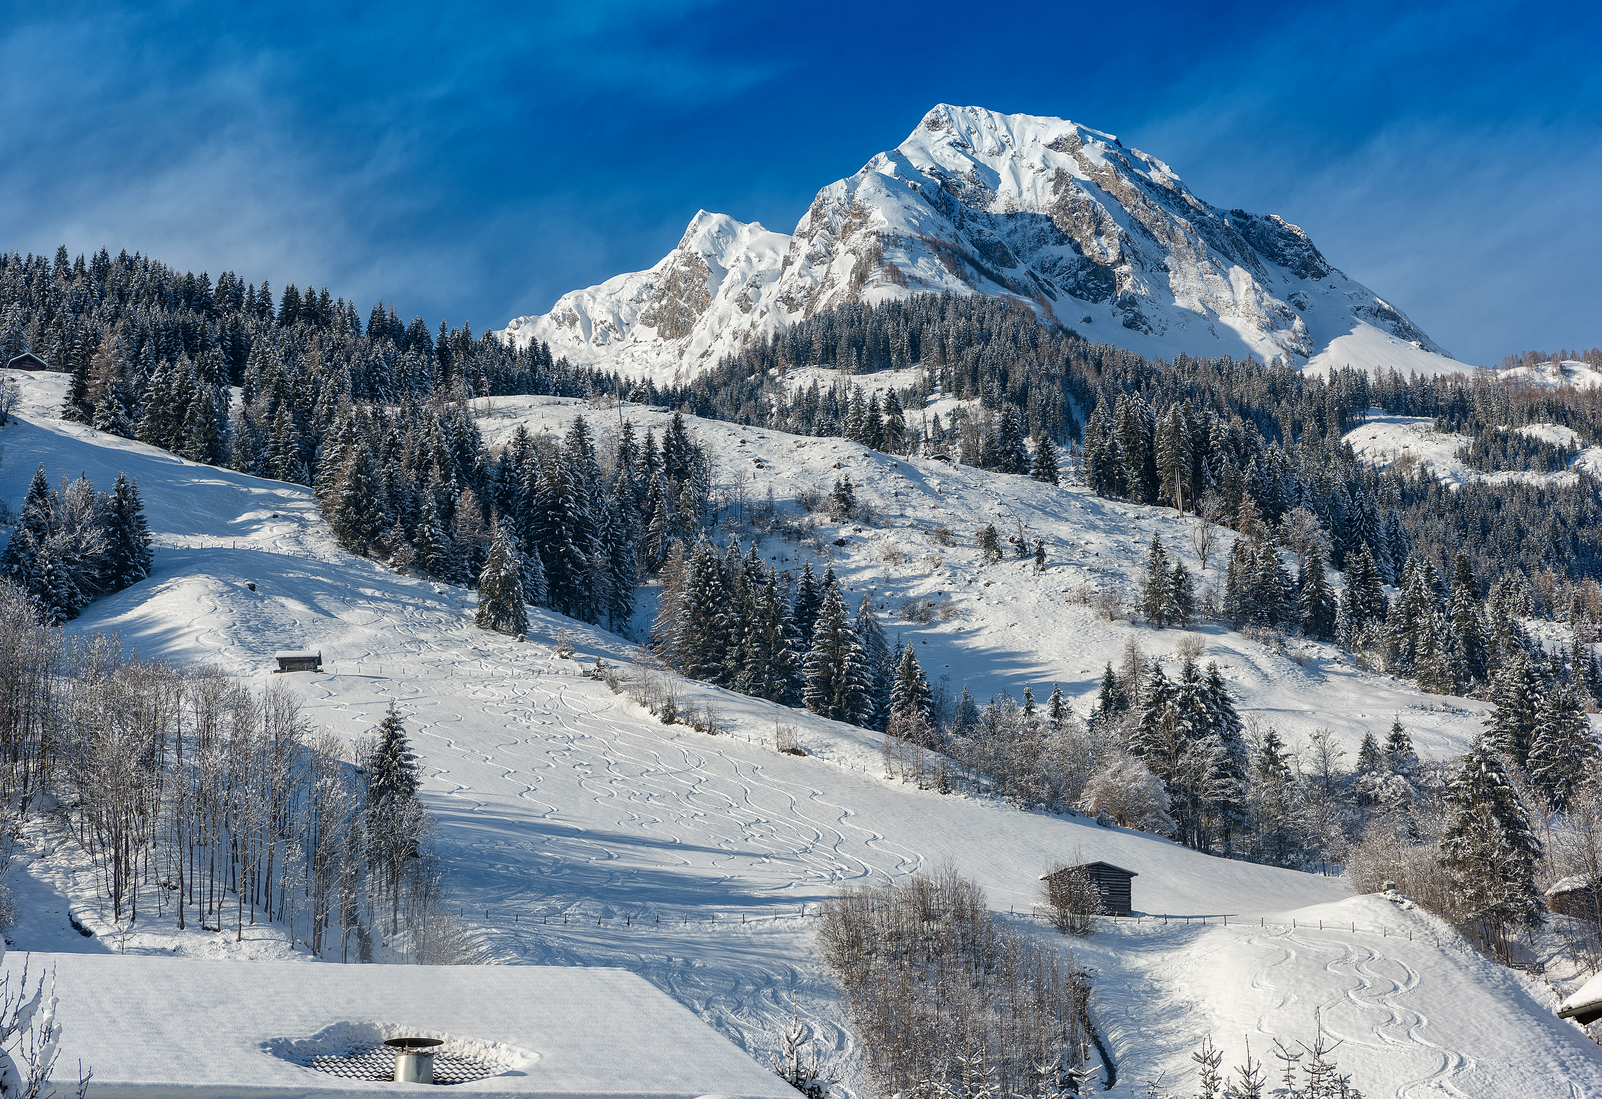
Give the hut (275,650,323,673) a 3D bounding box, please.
[{"bbox_3d":[-71.380,15.900,455.000,6.700,3.200,4.600,1,-11,-3],"label":"hut"}]

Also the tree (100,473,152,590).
[{"bbox_3d":[-112.730,-3.010,535.000,8.200,19.300,8.200,0,-11,0],"label":"tree"}]

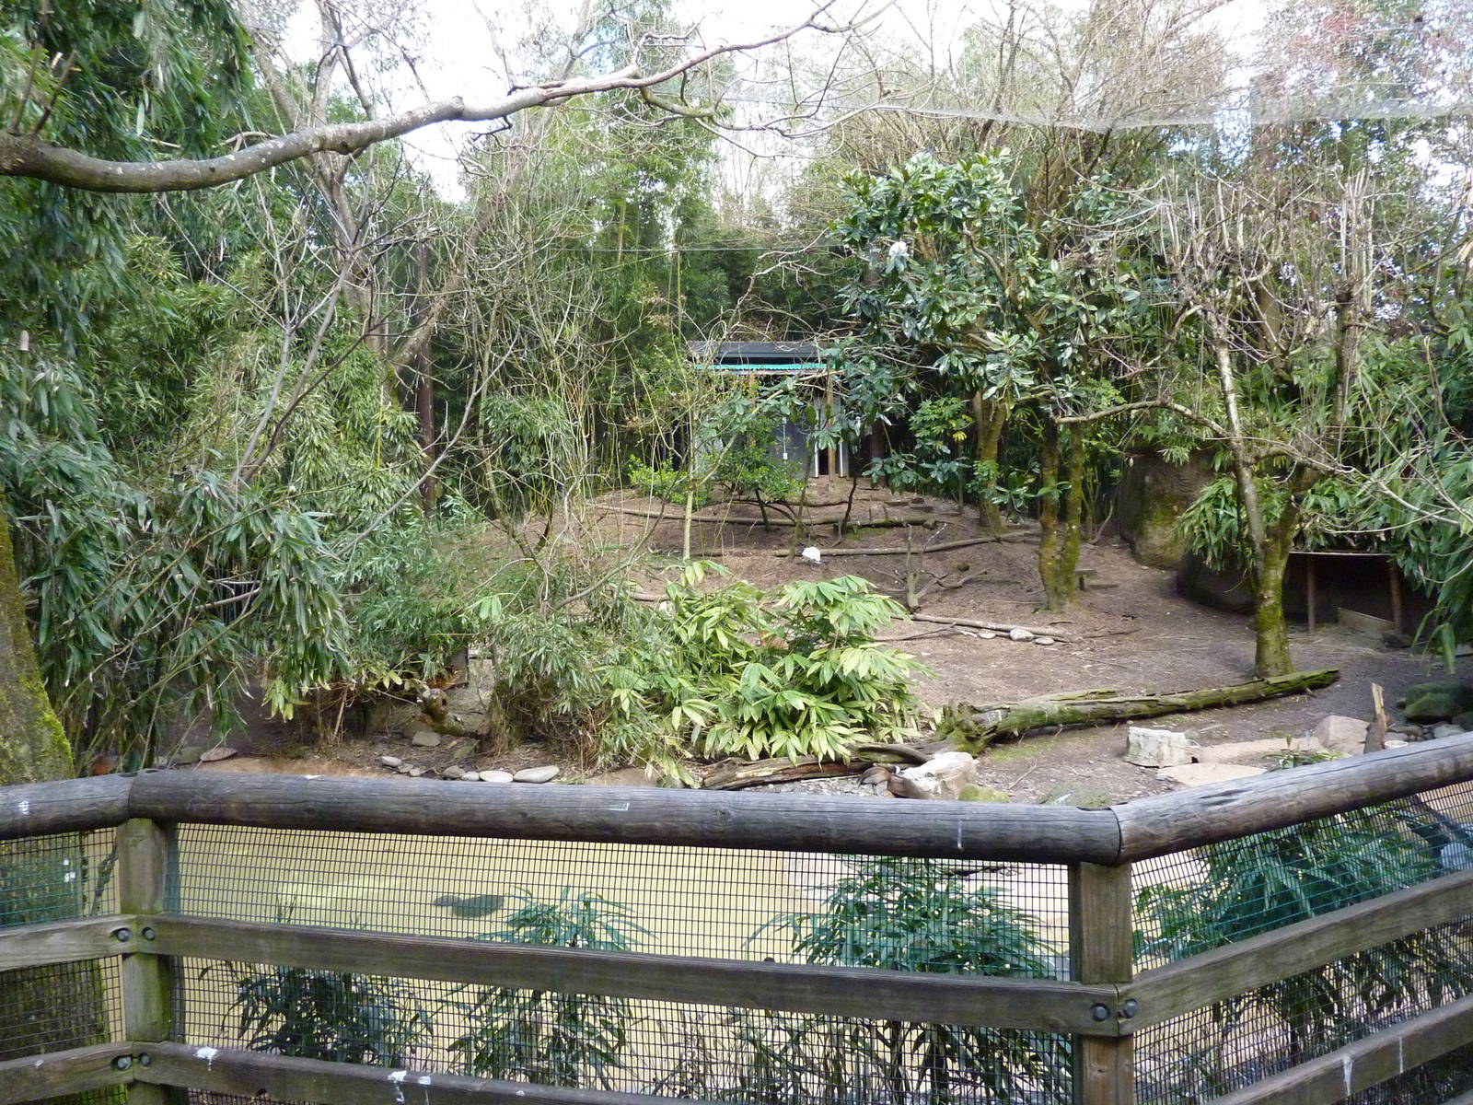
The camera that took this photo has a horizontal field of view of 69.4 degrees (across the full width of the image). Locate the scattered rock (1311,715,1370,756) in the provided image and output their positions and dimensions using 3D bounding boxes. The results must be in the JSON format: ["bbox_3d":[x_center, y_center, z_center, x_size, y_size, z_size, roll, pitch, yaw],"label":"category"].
[{"bbox_3d":[5.543,1.693,9.750,0.480,0.340,0.420,0,2,25],"label":"scattered rock"}]

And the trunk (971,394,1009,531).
[{"bbox_3d":[3.713,-1.308,15.600,0.470,2.100,0.360,0,2,12],"label":"trunk"}]

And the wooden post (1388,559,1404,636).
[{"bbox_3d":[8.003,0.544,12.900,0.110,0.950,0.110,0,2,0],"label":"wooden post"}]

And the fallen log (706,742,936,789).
[{"bbox_3d":[0.730,1.837,9.210,2.019,0.280,0.340,0,2,-12],"label":"fallen log"}]

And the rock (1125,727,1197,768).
[{"bbox_3d":[3.787,1.742,9.500,0.550,0.320,0.360,0,2,15],"label":"rock"}]

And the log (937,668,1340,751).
[{"bbox_3d":[4.133,1.465,10.450,4.520,0.330,0.400,-4,3,-18],"label":"log"}]

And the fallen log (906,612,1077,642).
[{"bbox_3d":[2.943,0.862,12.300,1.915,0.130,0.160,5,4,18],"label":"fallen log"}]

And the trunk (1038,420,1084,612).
[{"bbox_3d":[3.966,-0.443,13.000,0.520,2.350,0.380,0,2,15],"label":"trunk"}]

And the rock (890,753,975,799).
[{"bbox_3d":[1.660,1.893,8.950,0.660,0.330,0.450,0,2,5],"label":"rock"}]

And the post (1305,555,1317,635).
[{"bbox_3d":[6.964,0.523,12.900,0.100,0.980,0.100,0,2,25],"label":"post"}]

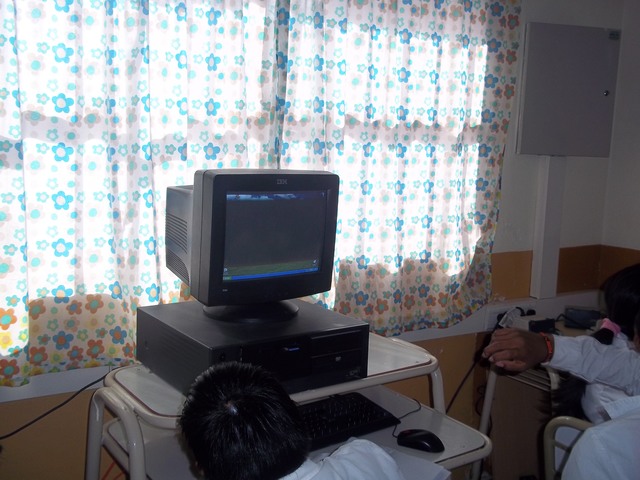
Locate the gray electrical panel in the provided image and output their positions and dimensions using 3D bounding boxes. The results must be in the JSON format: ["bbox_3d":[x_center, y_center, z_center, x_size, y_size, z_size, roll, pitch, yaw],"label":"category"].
[{"bbox_3d":[0.965,-0.579,2.617,0.410,0.490,0.070,0,8,-17],"label":"gray electrical panel"}]

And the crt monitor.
[{"bbox_3d":[-0.206,-0.001,1.723,0.360,0.352,0.345,-4,9,-39],"label":"crt monitor"}]

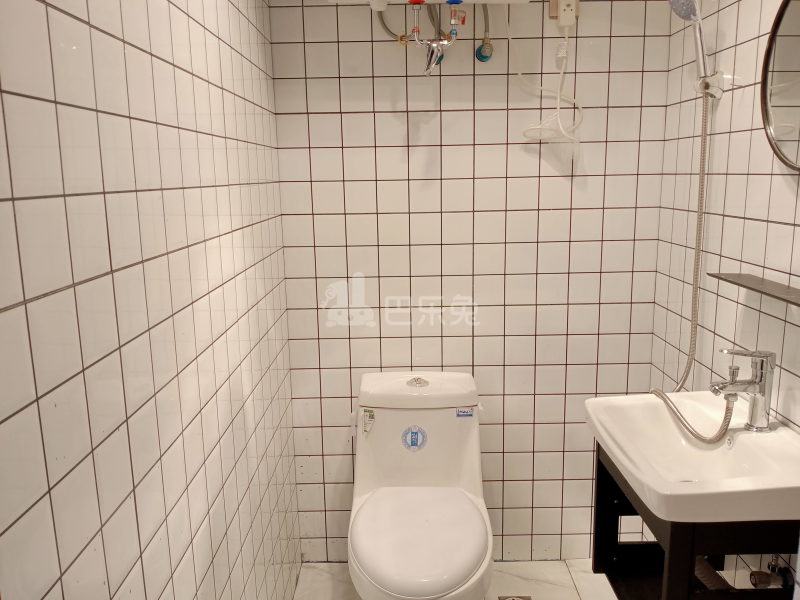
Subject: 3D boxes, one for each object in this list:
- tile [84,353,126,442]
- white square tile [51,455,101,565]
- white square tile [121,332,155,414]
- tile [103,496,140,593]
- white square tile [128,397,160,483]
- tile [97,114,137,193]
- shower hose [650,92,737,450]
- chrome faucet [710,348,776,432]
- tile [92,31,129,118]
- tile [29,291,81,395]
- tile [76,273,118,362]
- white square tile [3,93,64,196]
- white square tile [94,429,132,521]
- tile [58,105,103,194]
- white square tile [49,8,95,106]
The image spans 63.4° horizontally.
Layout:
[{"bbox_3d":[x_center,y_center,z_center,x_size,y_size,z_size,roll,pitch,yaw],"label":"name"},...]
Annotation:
[{"bbox_3d":[-0.374,0.121,0.816,0.010,0.099,0.099,-1,11,0],"label":"tile"},{"bbox_3d":[-0.368,0.238,0.732,0.010,0.098,0.098,-1,11,0],"label":"white square tile"},{"bbox_3d":[-0.370,0.102,0.910,0.010,0.098,0.098,-1,11,0],"label":"white square tile"},{"bbox_3d":[-0.370,0.318,0.855,0.010,0.099,0.099,-1,11,0],"label":"tile"},{"bbox_3d":[-0.372,0.201,0.933,0.010,0.099,0.099,-1,11,0],"label":"white square tile"},{"bbox_3d":[-0.379,-0.194,0.857,0.010,0.099,0.099,-1,11,0],"label":"tile"},{"bbox_3d":[0.696,-0.081,1.494,0.171,0.869,0.412,-1,11,1],"label":"shower hose"},{"bbox_3d":[0.708,0.188,1.341,0.135,0.166,0.052,-1,11,0],"label":"chrome faucet"},{"bbox_3d":[-0.377,-0.290,0.834,0.010,0.098,0.098,-1,11,0],"label":"tile"},{"bbox_3d":[-0.371,0.042,0.694,0.010,0.098,0.098,-1,11,0],"label":"tile"},{"bbox_3d":[-0.376,0.022,0.797,0.010,0.099,0.099,-1,11,0],"label":"tile"},{"bbox_3d":[-0.375,-0.154,0.657,0.010,0.098,0.098,-1,11,0],"label":"white square tile"},{"bbox_3d":[-0.368,0.220,0.830,0.010,0.098,0.098,-1,11,0],"label":"white square tile"},{"bbox_3d":[-0.379,-0.175,0.759,0.010,0.099,0.099,-1,11,0],"label":"tile"},{"bbox_3d":[-0.381,-0.274,0.740,0.010,0.099,0.099,-1,11,0],"label":"white square tile"}]

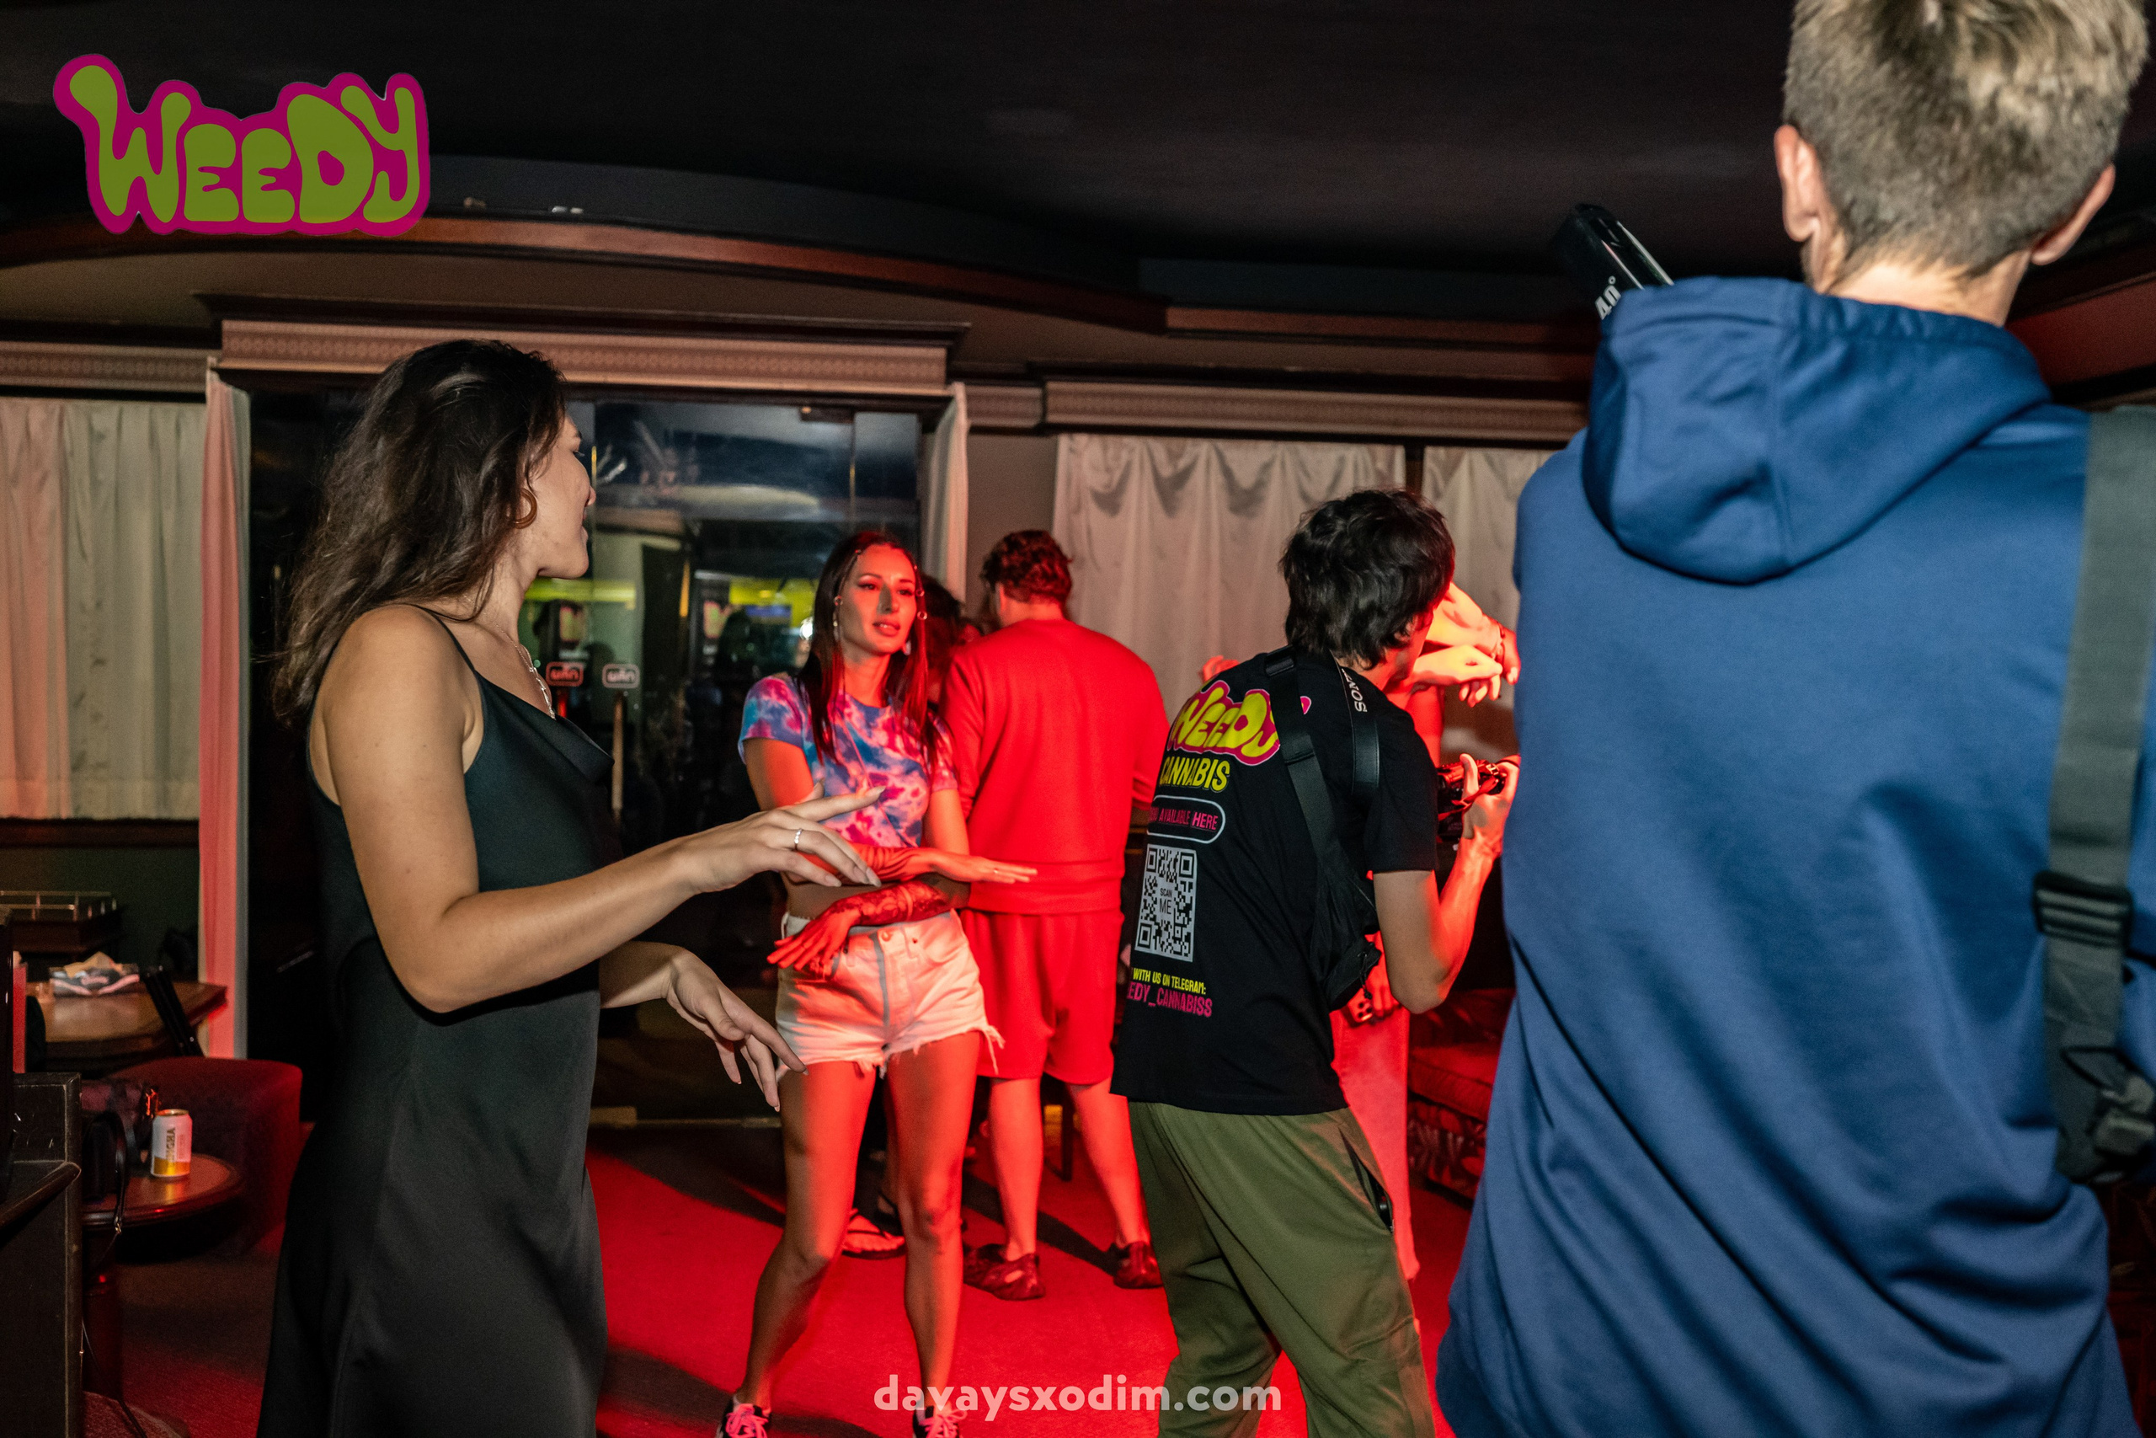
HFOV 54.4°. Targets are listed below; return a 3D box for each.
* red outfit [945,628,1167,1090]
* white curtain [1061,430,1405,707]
[{"bbox_3d":[-0.049,0.302,4.920,0.530,1.080,0.370,0,2,-20],"label":"red outfit"},{"bbox_3d":[0.493,-0.316,6.850,1.170,1.240,0.100,1,2,-8],"label":"white curtain"}]

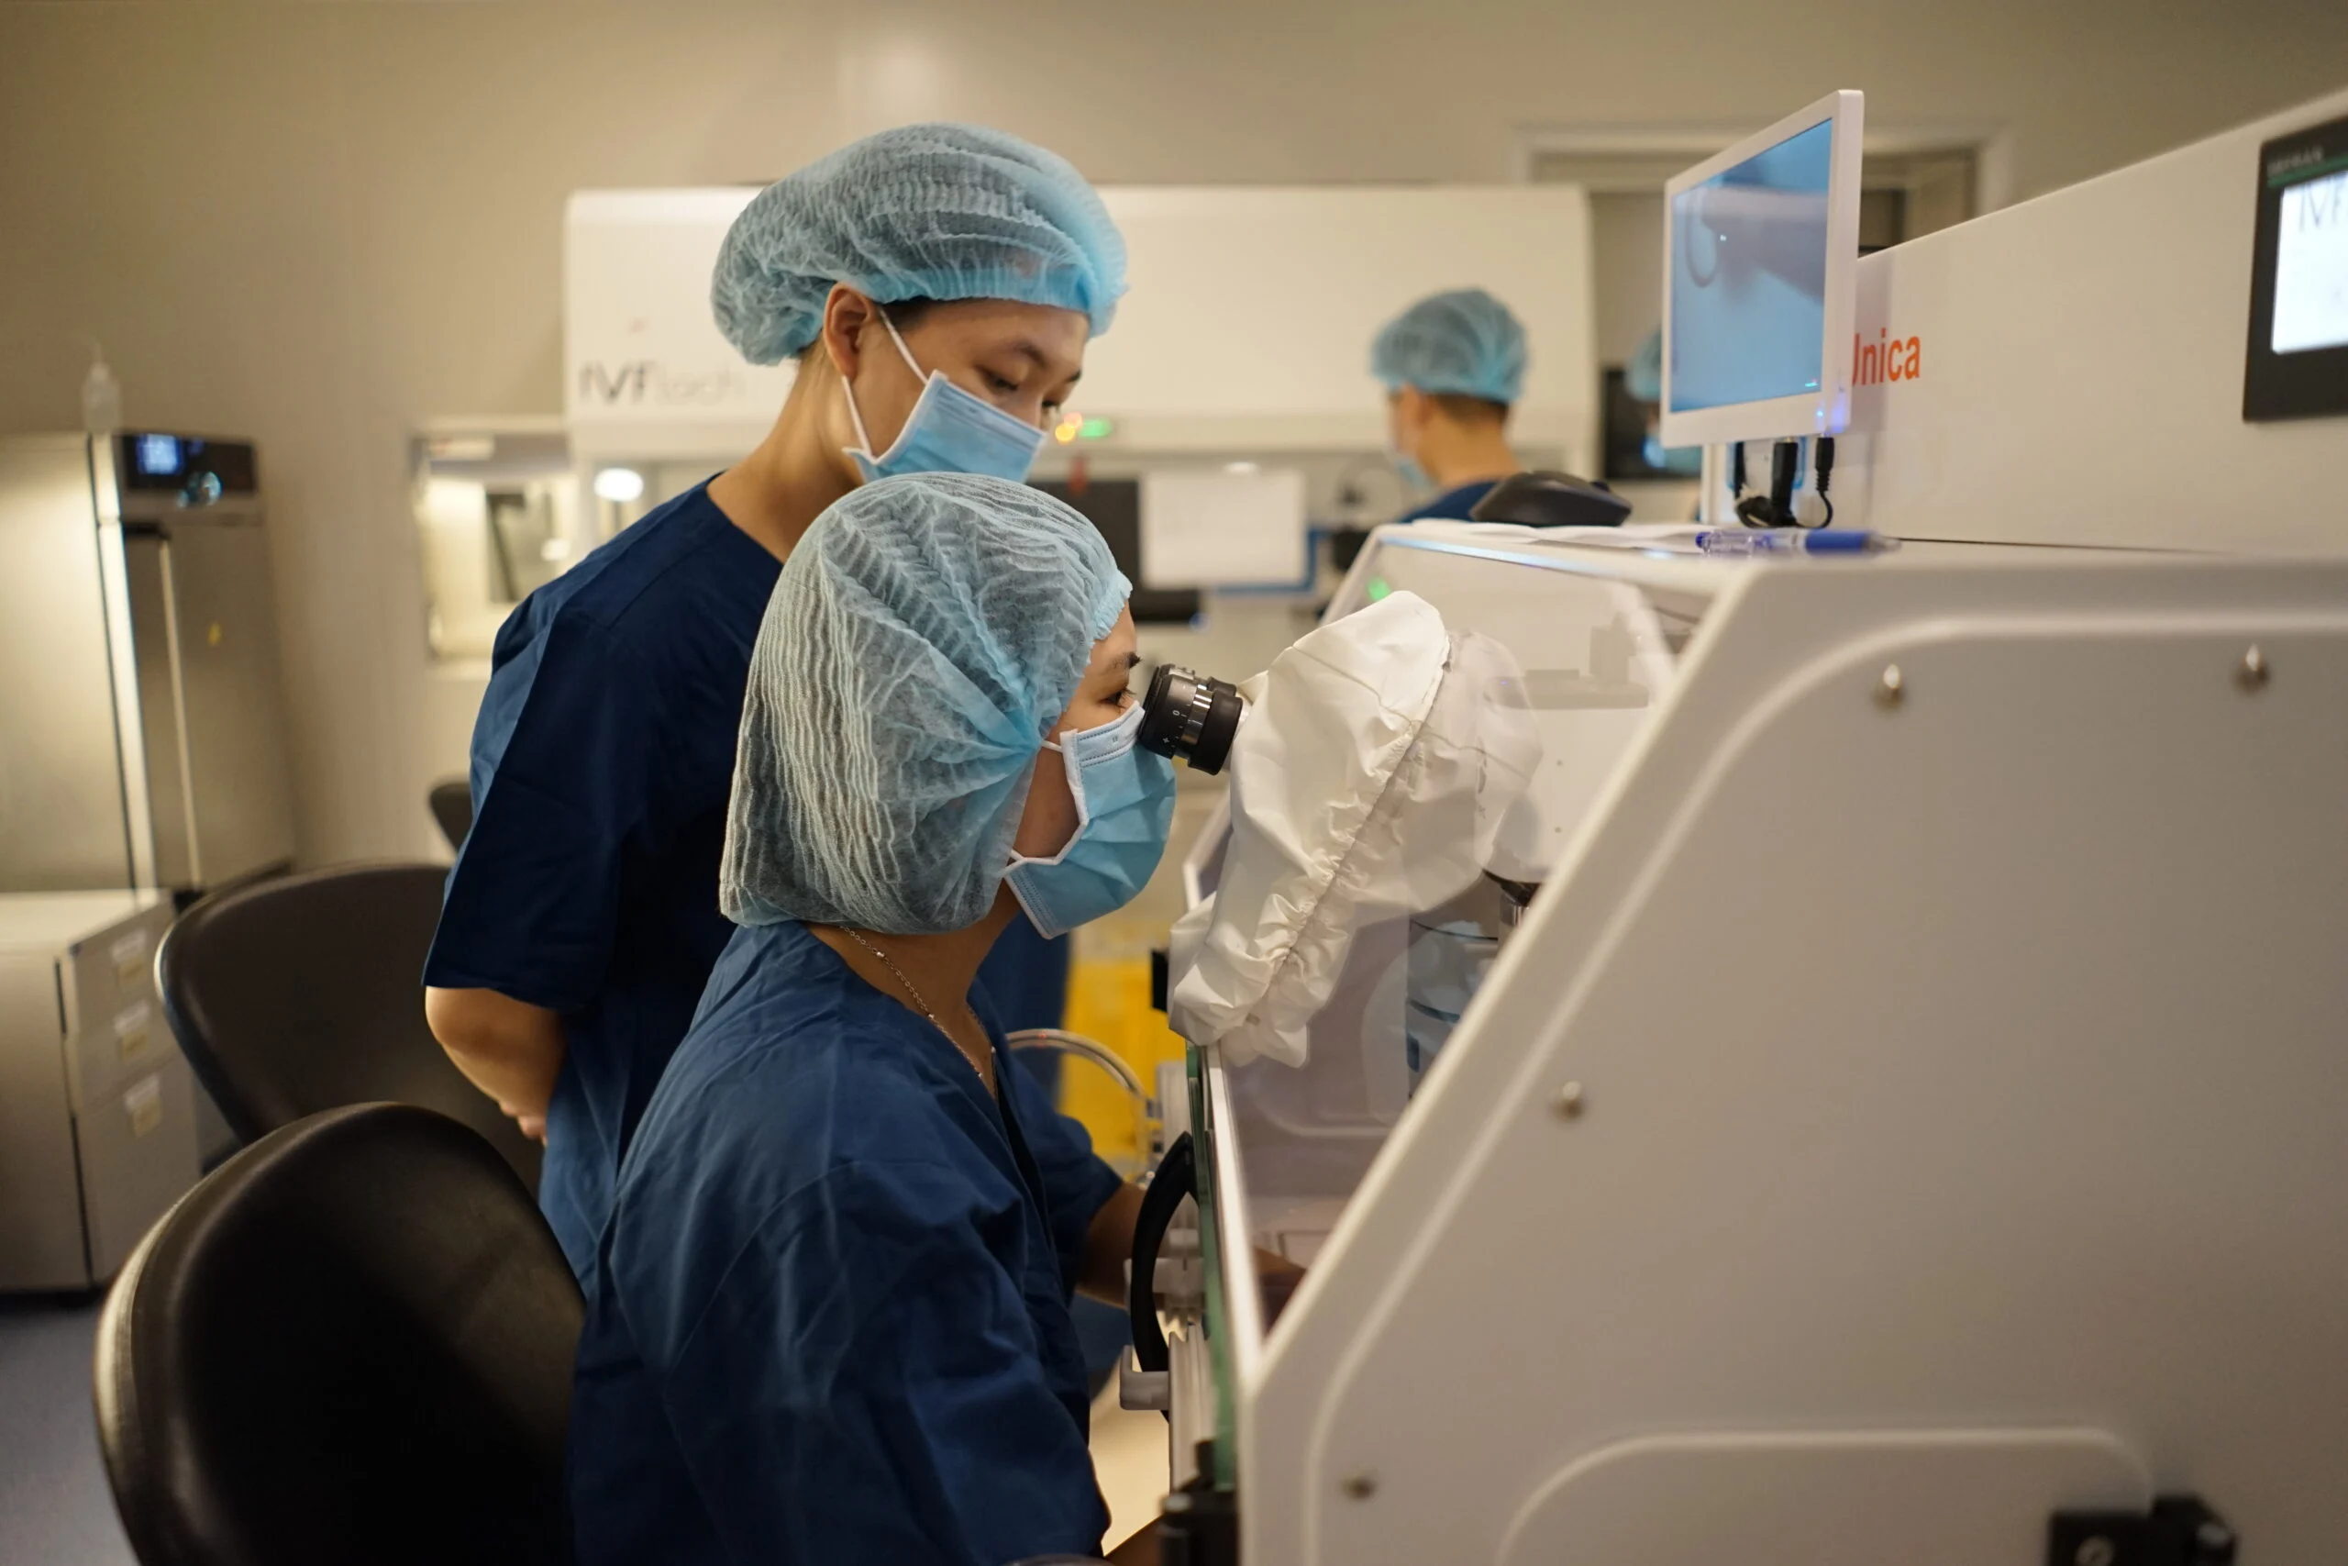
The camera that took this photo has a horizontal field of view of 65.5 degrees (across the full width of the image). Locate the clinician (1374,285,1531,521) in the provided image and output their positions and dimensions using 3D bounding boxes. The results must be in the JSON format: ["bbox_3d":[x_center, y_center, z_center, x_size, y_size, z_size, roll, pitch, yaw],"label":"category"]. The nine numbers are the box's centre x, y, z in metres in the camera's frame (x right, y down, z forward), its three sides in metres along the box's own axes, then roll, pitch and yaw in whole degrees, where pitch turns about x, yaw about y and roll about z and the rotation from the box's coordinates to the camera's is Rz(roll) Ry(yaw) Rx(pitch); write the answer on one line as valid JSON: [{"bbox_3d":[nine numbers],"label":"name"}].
[{"bbox_3d":[0.400,0.066,2.847,0.480,1.620,0.380,-7,11,-36],"label":"clinician"}]

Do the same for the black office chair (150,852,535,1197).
[{"bbox_3d":[-0.670,0.576,1.825,0.600,0.950,0.600,-7,11,-36],"label":"black office chair"}]

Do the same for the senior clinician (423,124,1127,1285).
[{"bbox_3d":[-0.265,0.317,1.449,0.400,1.600,0.480,6,11,31],"label":"senior clinician"}]

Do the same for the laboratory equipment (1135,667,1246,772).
[{"bbox_3d":[0.009,-0.035,1.000,0.055,0.046,0.050,21,10,0],"label":"laboratory equipment"}]

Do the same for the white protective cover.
[{"bbox_3d":[0.099,0.024,1.030,0.190,0.250,0.200,0,9,0],"label":"white protective cover"}]

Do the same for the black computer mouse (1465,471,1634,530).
[{"bbox_3d":[0.255,-0.191,1.230,0.106,0.038,0.065,-1,9,-6],"label":"black computer mouse"}]

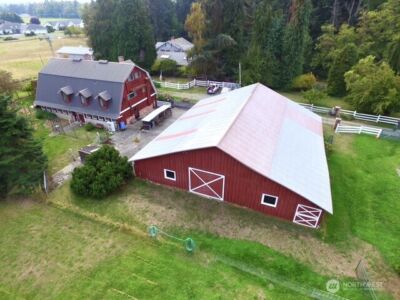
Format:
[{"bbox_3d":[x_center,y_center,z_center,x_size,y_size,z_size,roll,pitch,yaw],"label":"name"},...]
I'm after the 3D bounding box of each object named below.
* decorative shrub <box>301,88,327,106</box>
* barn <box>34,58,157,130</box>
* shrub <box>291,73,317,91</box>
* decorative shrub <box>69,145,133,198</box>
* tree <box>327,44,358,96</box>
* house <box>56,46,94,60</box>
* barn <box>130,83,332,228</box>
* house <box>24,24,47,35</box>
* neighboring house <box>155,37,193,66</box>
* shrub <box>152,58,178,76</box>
[{"bbox_3d":[21.500,-9.996,43.341,4.200,2.400,4.200,0,32,0],"label":"decorative shrub"},{"bbox_3d":[-17.510,-10.421,38.459,16.600,8.500,10.800,11,33,18],"label":"barn"},{"bbox_3d":[22.400,-14.664,49.961,5.000,3.400,5.000,0,32,0],"label":"shrub"},{"bbox_3d":[-9.300,1.984,22.240,5.200,4.350,5.200,0,32,0],"label":"decorative shrub"},{"bbox_3d":[26.800,-14.891,44.006,4.000,10.000,4.000,0,32,0],"label":"tree"},{"bbox_3d":[-40.083,-32.737,78.784,13.000,4.400,7.500,7,32,11],"label":"house"},{"bbox_3d":[5.203,-2.458,28.077,18.800,6.063,19.695,12,34,19],"label":"barn"},{"bbox_3d":[-119.459,-88.331,168.555,13.000,5.600,9.600,-8,33,-13],"label":"house"},{"bbox_3d":[-7.225,-31.218,73.040,10.200,7.600,10.800,8,33,13],"label":"neighboring house"},{"bbox_3d":[-9.500,-22.227,61.984,6.600,3.900,6.600,0,32,0],"label":"shrub"}]

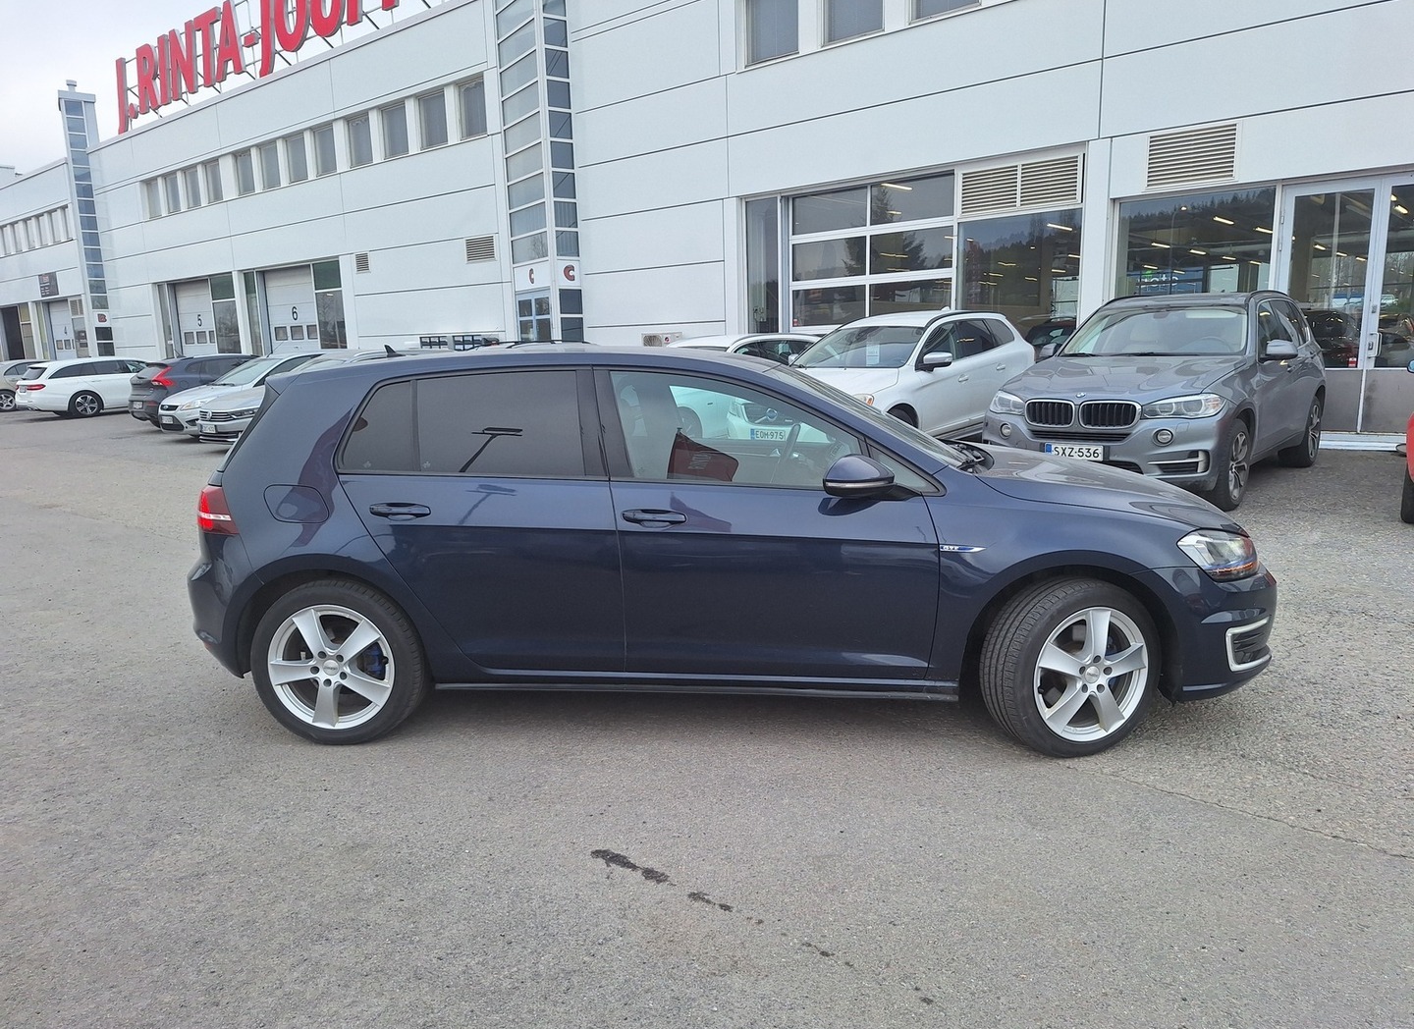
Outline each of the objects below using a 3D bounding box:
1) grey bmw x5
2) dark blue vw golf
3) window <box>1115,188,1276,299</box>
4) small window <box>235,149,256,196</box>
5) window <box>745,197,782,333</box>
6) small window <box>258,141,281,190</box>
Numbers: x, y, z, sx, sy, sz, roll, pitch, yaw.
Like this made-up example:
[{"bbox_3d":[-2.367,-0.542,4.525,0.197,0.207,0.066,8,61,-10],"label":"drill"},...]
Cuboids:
[{"bbox_3d":[4.520,-1.209,9.066,2.000,1.760,4.886,8,14,42],"label":"grey bmw x5"},{"bbox_3d":[0.075,-0.038,4.045,4.260,1.450,1.880,-1,10,5],"label":"dark blue vw golf"},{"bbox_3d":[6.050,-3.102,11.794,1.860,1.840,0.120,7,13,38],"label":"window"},{"bbox_3d":[-12.914,-9.557,26.269,1.050,1.140,0.120,7,13,38],"label":"small window"},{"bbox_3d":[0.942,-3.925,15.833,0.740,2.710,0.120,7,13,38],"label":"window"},{"bbox_3d":[-11.649,-9.294,25.138,1.030,1.150,0.120,7,13,38],"label":"small window"}]

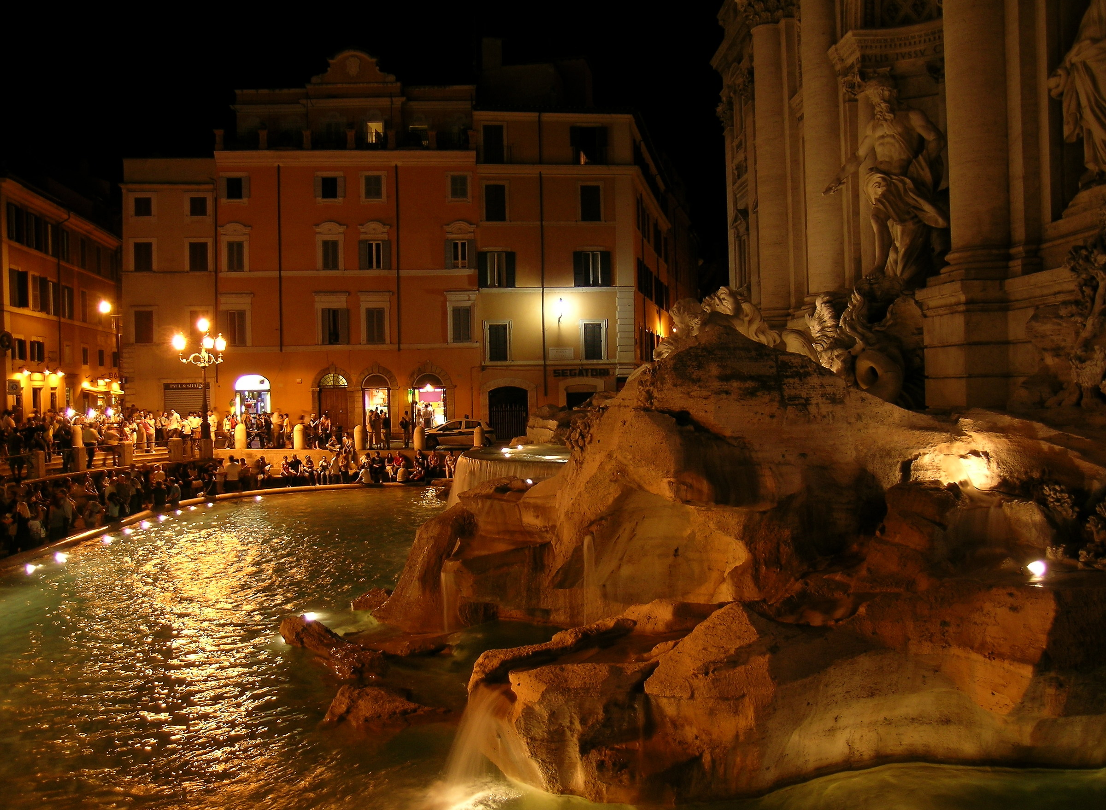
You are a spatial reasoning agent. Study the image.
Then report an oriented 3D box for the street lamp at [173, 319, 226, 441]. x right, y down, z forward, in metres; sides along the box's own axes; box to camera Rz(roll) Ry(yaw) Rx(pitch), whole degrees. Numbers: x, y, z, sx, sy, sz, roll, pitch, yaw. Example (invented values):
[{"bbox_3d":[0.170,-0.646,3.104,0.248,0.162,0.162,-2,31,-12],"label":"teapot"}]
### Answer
[{"bbox_3d":[-15.750,-1.050,39.900,2.250,5.600,2.150,-1,0,0],"label":"street lamp"}]

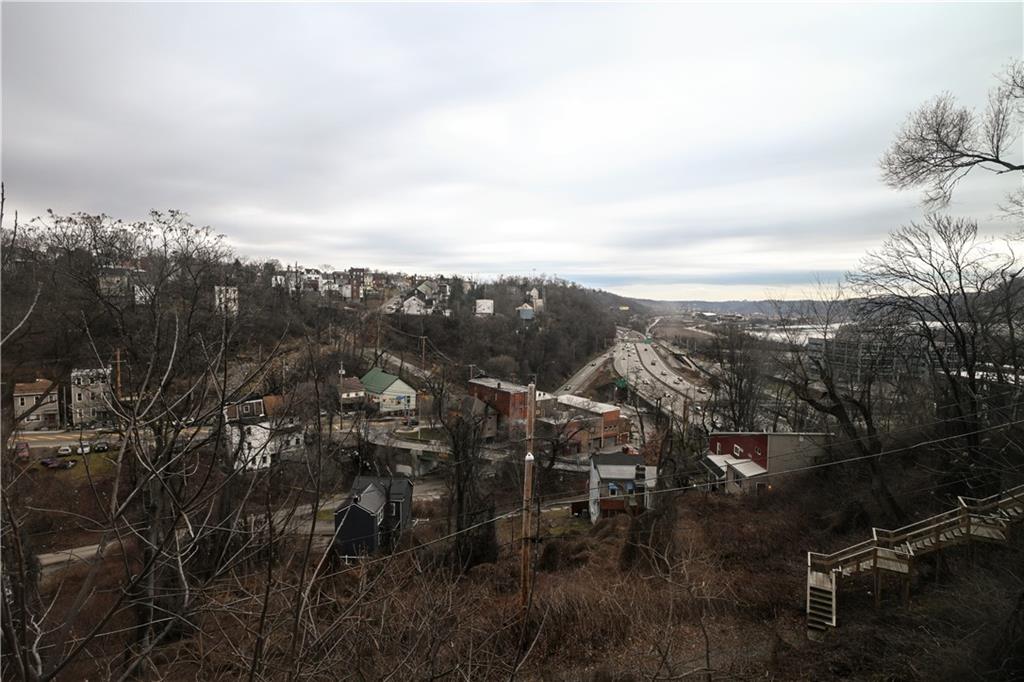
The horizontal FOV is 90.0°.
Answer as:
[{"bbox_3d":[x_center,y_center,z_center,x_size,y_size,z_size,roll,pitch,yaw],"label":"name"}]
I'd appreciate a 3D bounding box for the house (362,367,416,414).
[{"bbox_3d":[-31.007,11.802,128.558,8.600,8.700,20.000,-2,4,-27],"label":"house"}]

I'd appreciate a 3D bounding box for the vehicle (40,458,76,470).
[{"bbox_3d":[-73.464,19.947,83.000,4.600,1.450,1.800,1,4,16],"label":"vehicle"}]

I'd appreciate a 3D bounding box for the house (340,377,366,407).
[{"bbox_3d":[-39.172,12.259,126.313,5.900,7.100,7.200,-2,4,-27],"label":"house"}]

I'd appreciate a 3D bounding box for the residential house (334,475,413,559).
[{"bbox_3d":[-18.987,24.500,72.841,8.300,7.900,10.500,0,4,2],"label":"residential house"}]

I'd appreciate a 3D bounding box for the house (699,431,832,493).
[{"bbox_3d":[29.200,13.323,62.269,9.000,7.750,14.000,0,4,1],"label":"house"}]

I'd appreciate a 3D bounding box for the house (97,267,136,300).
[{"bbox_3d":[-119.364,-16.986,154.949,8.000,9.000,8.000,-2,4,-23],"label":"house"}]

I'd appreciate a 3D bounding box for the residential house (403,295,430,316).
[{"bbox_3d":[-35.026,-12.890,184.953,7.600,7.200,9.000,-1,4,-12],"label":"residential house"}]

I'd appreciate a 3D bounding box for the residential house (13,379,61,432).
[{"bbox_3d":[-91.761,12.253,100.143,6.400,8.900,6.800,-2,4,-25],"label":"residential house"}]

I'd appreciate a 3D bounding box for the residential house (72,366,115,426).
[{"bbox_3d":[-83.032,10.956,102.535,6.000,11.000,8.000,-2,4,-25],"label":"residential house"}]

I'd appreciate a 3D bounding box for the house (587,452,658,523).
[{"bbox_3d":[15.461,20.246,72.510,7.500,7.300,8.500,0,4,0],"label":"house"}]

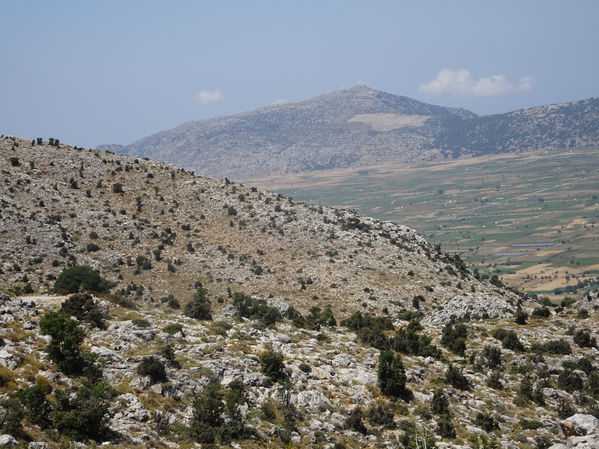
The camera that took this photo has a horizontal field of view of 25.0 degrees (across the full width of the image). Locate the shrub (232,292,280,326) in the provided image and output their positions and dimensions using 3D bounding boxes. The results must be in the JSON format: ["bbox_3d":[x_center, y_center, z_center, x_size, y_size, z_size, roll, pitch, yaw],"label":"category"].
[{"bbox_3d":[-3.674,7.262,115.292,4.101,2.818,3.076,0,5,0],"label":"shrub"}]

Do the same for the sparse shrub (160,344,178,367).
[{"bbox_3d":[-7.225,7.280,75.000,1.000,1.147,0.950,0,4,0],"label":"sparse shrub"}]

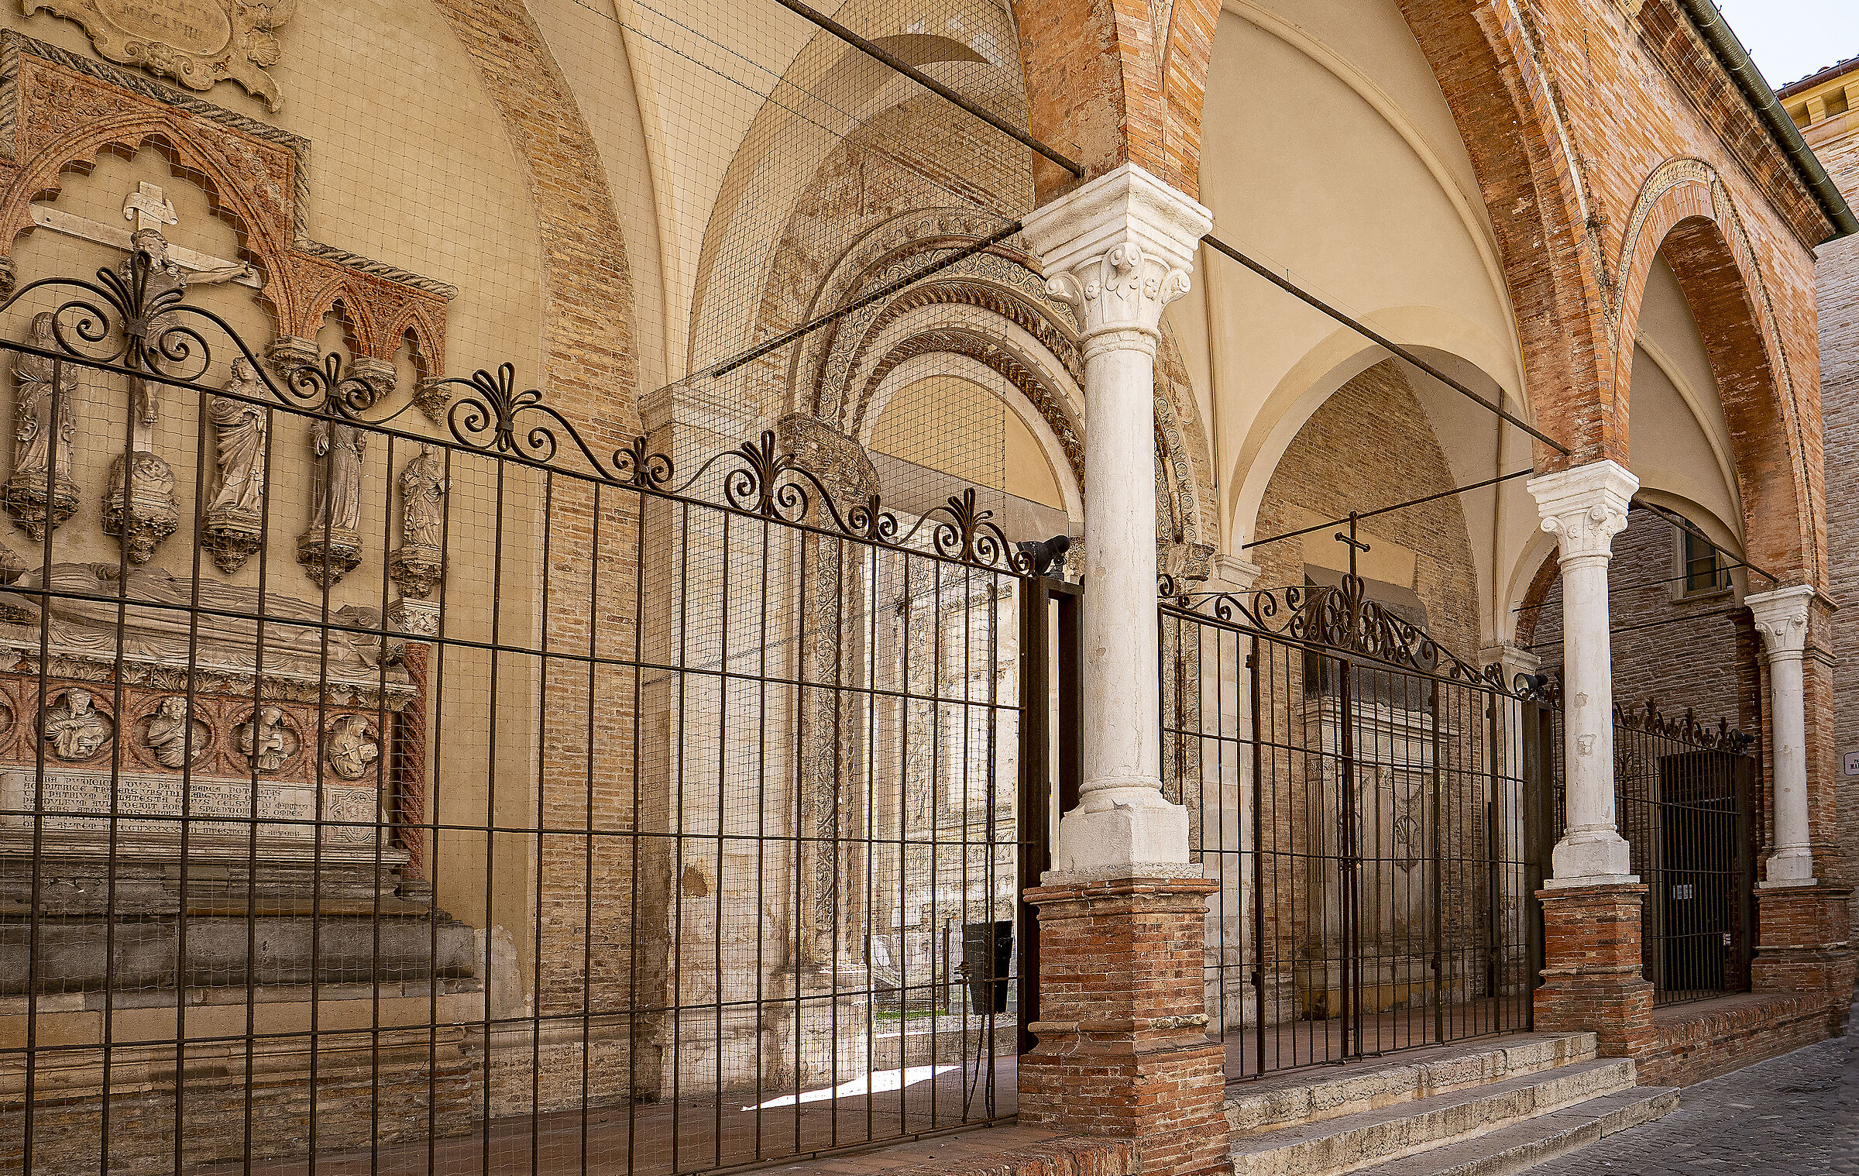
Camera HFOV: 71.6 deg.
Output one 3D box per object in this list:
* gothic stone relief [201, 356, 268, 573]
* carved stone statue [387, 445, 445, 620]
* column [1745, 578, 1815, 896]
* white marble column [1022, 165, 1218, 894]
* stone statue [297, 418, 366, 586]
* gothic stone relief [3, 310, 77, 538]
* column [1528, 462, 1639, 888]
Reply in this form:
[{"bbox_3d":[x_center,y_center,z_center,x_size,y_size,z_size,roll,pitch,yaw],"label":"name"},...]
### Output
[{"bbox_3d":[-3.374,-0.596,6.264,0.210,1.040,0.250,-8,-11,43],"label":"gothic stone relief"},{"bbox_3d":[-2.729,-0.345,6.872,0.210,0.960,0.240,-8,-11,43],"label":"carved stone statue"},{"bbox_3d":[8.818,1.547,13.264,0.560,2.960,0.560,-5,-7,44],"label":"column"},{"bbox_3d":[0.841,-0.273,5.700,0.560,2.960,0.560,-5,-7,44],"label":"white marble column"},{"bbox_3d":[-3.043,-0.500,6.572,0.210,1.000,0.250,-8,-11,43],"label":"stone statue"},{"bbox_3d":[-3.945,-0.723,5.726,0.210,1.020,0.250,-8,-11,43],"label":"gothic stone relief"},{"bbox_3d":[4.820,0.654,9.434,0.560,2.960,0.560,-5,-7,44],"label":"column"}]

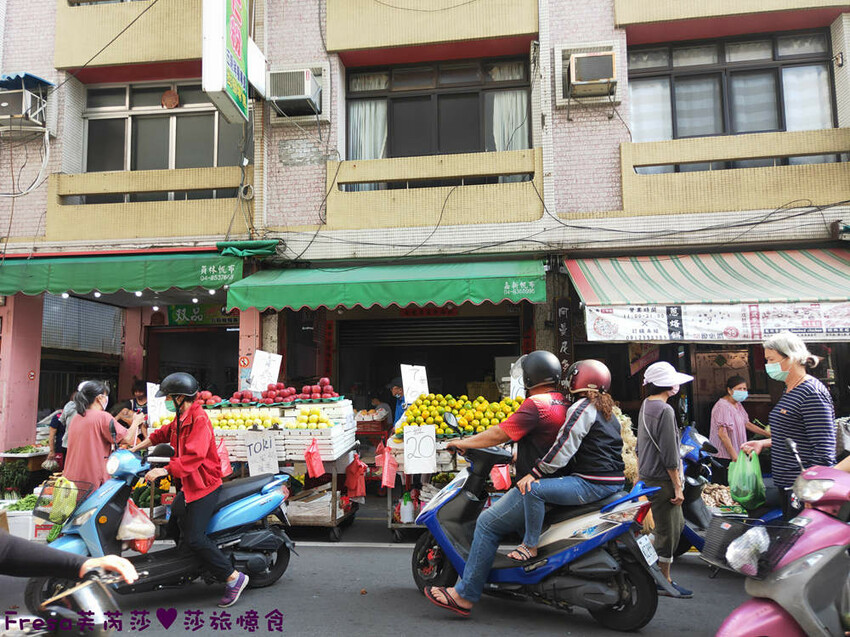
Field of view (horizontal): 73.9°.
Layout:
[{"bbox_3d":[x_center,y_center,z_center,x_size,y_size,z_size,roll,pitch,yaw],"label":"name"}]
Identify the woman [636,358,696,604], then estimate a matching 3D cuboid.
[{"bbox_3d":[1.710,1.100,4.029,0.360,1.595,0.430,1,-5,-21],"label":"woman"}]

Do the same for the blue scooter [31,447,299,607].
[{"bbox_3d":[-1.726,1.365,3.838,1.740,1.070,0.660,1,-5,-17],"label":"blue scooter"}]

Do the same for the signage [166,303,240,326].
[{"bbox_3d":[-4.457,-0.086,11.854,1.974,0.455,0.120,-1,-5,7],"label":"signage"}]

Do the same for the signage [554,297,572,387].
[{"bbox_3d":[1.984,0.473,8.090,0.260,1.560,0.050,-2,-5,7],"label":"signage"}]

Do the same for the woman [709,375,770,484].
[{"bbox_3d":[2.829,1.230,5.111,0.420,1.430,0.500,-5,-6,41],"label":"woman"}]

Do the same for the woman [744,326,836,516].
[{"bbox_3d":[1.900,0.913,2.951,0.480,1.660,0.460,-2,-5,18],"label":"woman"}]

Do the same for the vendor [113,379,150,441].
[{"bbox_3d":[-2.730,1.303,5.362,0.500,1.470,0.360,-2,-5,9],"label":"vendor"}]

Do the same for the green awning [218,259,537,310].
[{"bbox_3d":[-0.524,-0.479,8.238,4.418,0.767,1.000,-1,-5,7],"label":"green awning"}]

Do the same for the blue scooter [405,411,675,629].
[{"bbox_3d":[0.655,1.243,3.571,1.760,1.200,0.700,-3,-6,26],"label":"blue scooter"}]

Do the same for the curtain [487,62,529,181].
[{"bbox_3d":[1.413,-3.293,9.555,0.680,2.150,0.120,-1,-5,7],"label":"curtain"}]

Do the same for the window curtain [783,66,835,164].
[{"bbox_3d":[5.872,-3.082,8.657,0.756,1.646,0.090,-1,-5,7],"label":"window curtain"}]

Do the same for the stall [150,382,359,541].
[{"bbox_3d":[-1.626,1.361,5.761,1.830,1.420,1.150,-1,-5,7],"label":"stall"}]

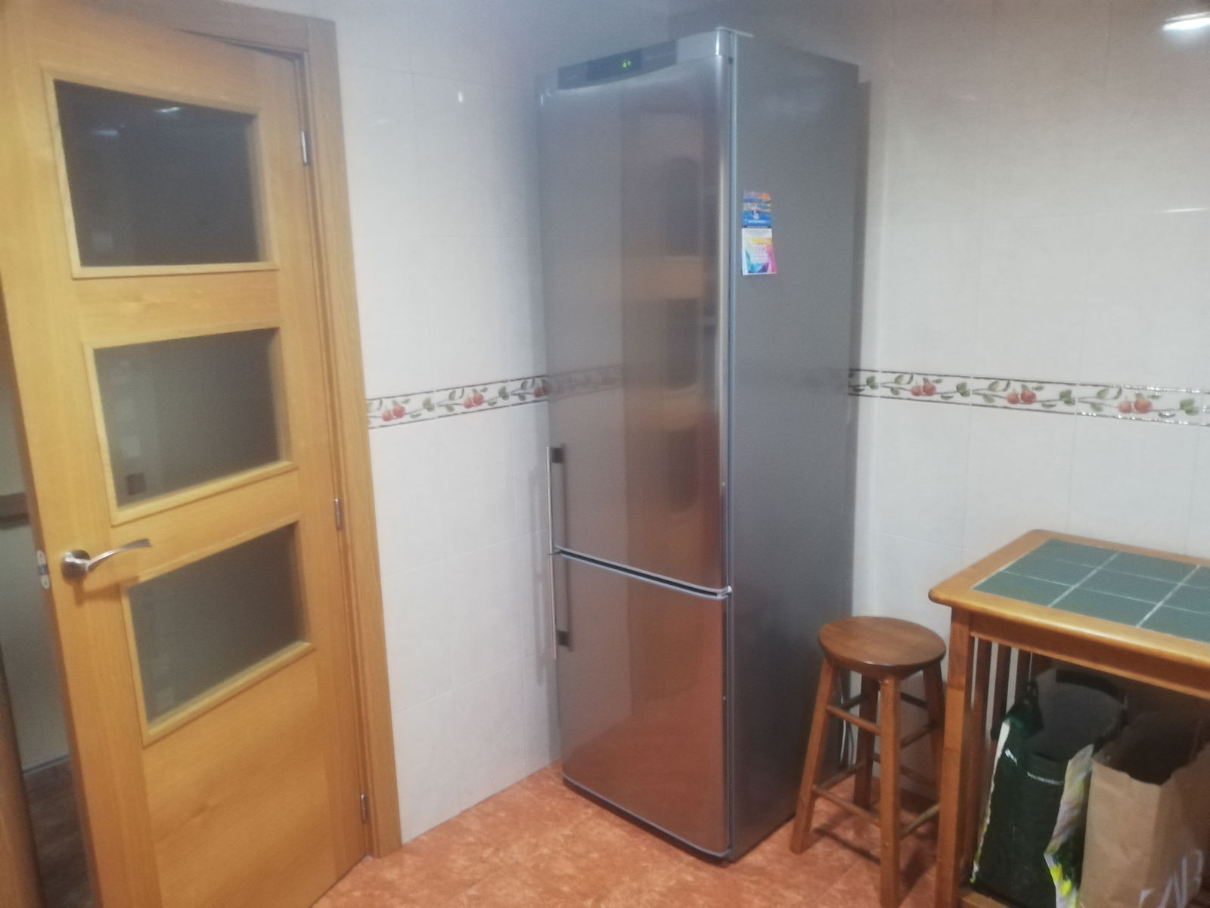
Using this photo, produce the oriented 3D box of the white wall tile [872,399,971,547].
[{"bbox_3d":[0.862,0.046,2.465,0.012,0.386,0.253,-13,16,-43],"label":"white wall tile"}]

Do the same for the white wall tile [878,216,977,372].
[{"bbox_3d":[0.849,-0.401,2.372,0.012,0.386,0.253,-13,16,-43],"label":"white wall tile"}]

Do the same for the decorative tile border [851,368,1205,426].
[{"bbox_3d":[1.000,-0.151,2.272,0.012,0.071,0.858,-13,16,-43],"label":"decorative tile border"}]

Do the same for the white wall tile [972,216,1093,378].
[{"bbox_3d":[1.026,-0.369,2.194,0.012,0.386,0.253,-13,16,-43],"label":"white wall tile"}]

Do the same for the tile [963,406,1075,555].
[{"bbox_3d":[1.038,0.078,2.287,0.012,0.386,0.253,-13,16,-43],"label":"tile"}]

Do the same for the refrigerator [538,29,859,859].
[{"bbox_3d":[0.250,0.003,2.514,0.597,2.005,0.611,9,16,42],"label":"refrigerator"}]

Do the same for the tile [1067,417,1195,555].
[{"bbox_3d":[1.214,0.111,2.108,0.012,0.386,0.253,-13,16,-43],"label":"tile"}]

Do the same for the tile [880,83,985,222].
[{"bbox_3d":[0.839,-0.779,2.294,0.012,0.386,0.253,-13,16,-43],"label":"tile"}]

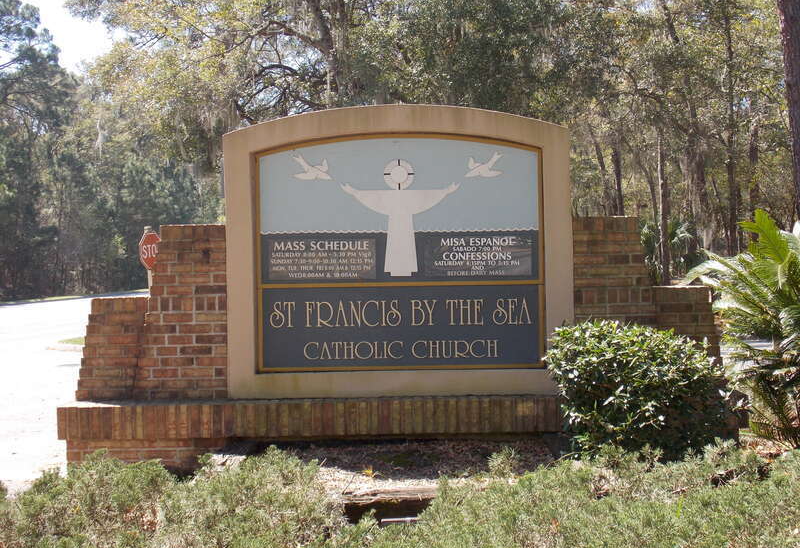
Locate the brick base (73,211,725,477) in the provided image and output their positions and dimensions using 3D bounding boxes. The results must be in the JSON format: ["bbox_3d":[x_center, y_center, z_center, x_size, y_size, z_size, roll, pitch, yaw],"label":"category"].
[{"bbox_3d":[0.010,0.400,6.820,4.120,1.500,0.950,-1,0,3],"label":"brick base"}]

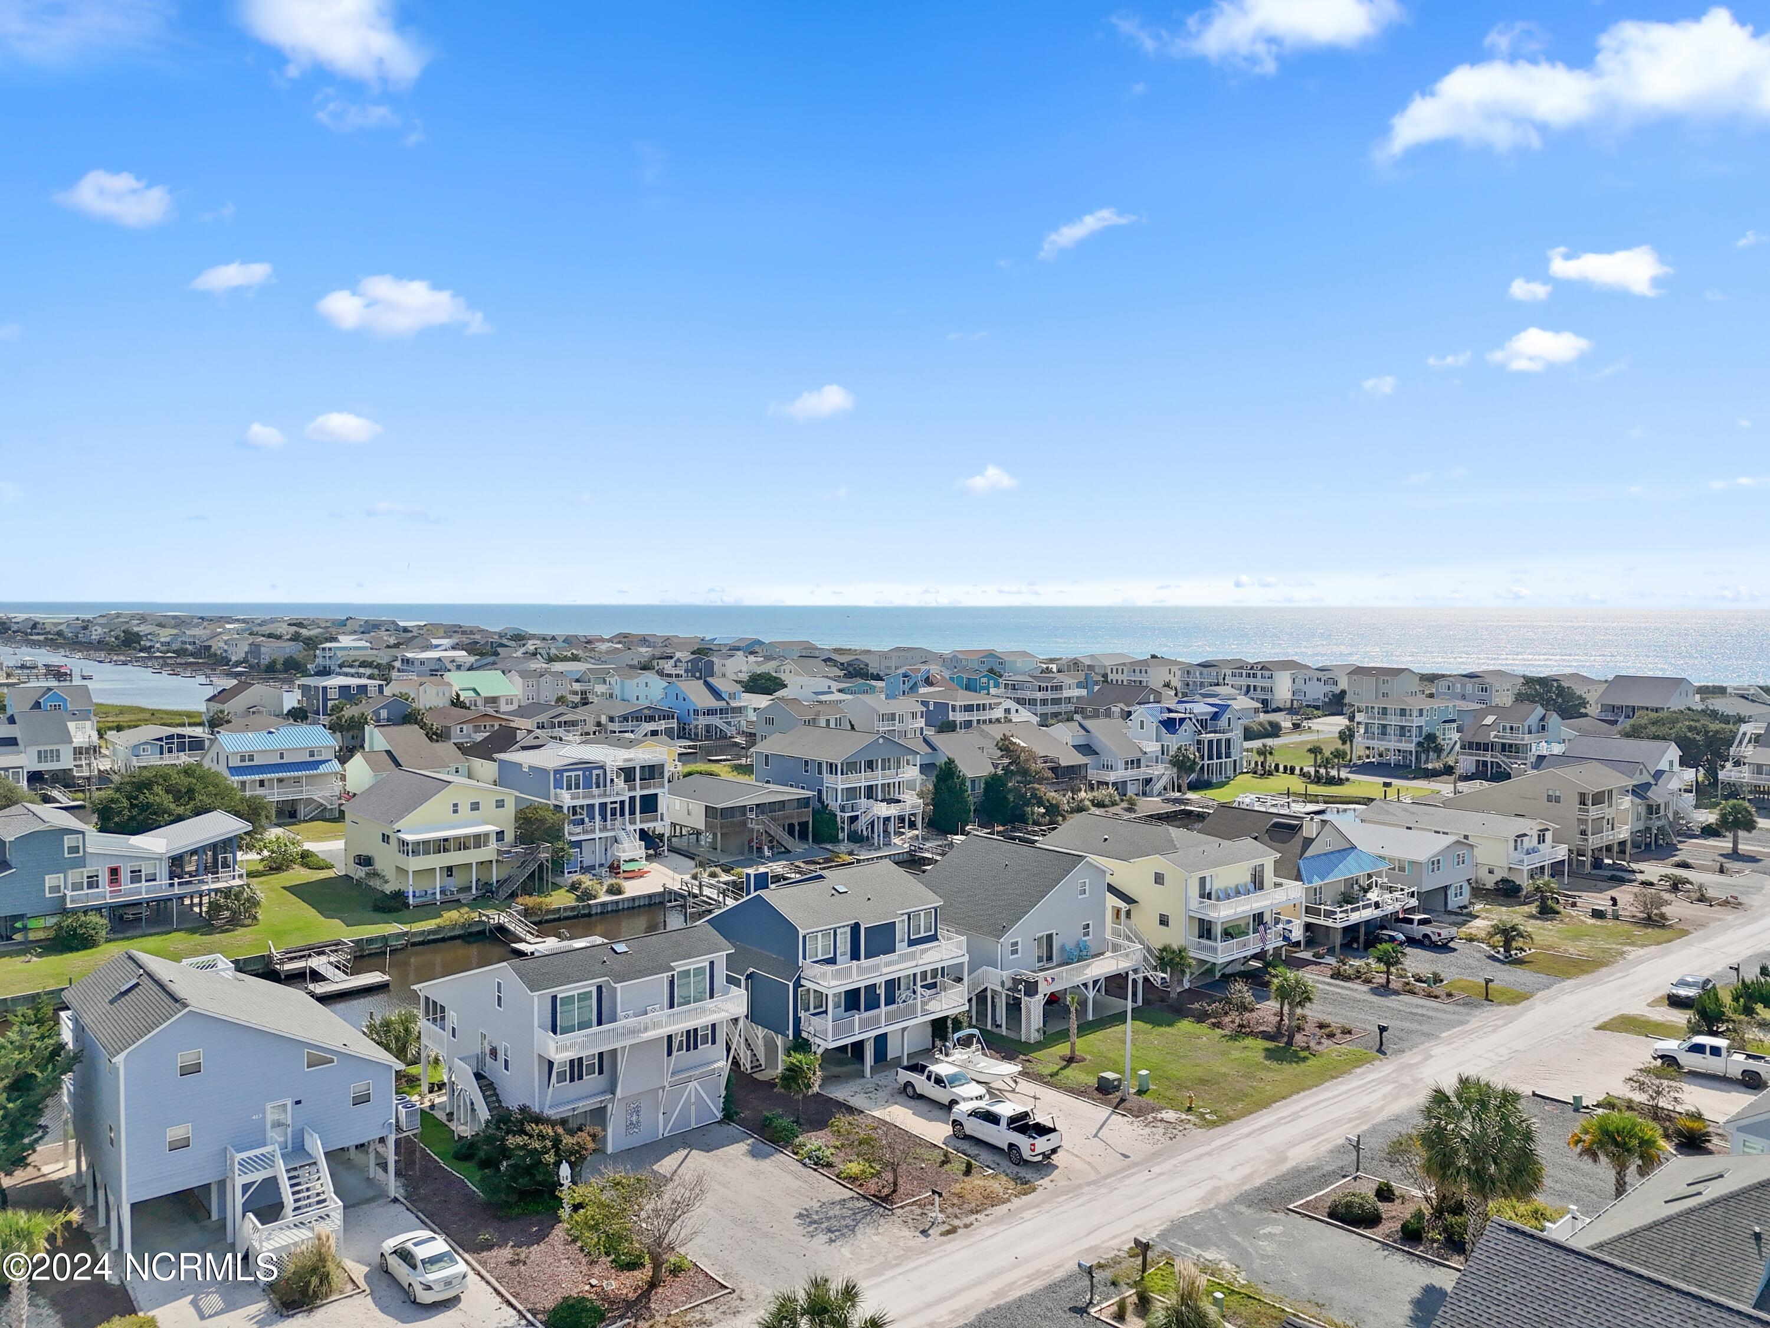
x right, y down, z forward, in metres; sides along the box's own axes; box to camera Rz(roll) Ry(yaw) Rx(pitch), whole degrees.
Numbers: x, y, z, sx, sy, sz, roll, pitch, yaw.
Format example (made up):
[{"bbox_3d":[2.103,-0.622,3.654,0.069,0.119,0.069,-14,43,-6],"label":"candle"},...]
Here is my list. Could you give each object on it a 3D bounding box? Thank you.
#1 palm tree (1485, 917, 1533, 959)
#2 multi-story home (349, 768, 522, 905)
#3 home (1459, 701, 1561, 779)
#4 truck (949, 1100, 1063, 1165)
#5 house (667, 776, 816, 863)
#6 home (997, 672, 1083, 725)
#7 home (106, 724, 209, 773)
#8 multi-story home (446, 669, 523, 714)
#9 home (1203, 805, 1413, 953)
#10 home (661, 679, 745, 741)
[{"bbox_3d":[46.397,20.302,91.328,3.500,2.650,3.500,-2,4,-40],"label":"palm tree"},{"bbox_3d":[-42.470,15.640,116.690,12.500,9.600,18.700,-2,4,-41],"label":"multi-story home"},{"bbox_3d":[97.835,11.626,190.812,14.700,11.000,10.400,-2,4,-39],"label":"home"},{"bbox_3d":[5.668,22.132,58.690,2.030,1.940,5.810,-2,4,-41],"label":"truck"},{"bbox_3d":[-16.850,16.260,133.860,12.800,6.800,14.200,-2,4,-41],"label":"house"},{"bbox_3d":[33.040,7.760,260.750,14.000,11.400,13.000,-2,4,-41],"label":"home"},{"bbox_3d":[-107.390,13.006,182.004,11.400,7.000,13.600,-2,4,-42],"label":"home"},{"bbox_3d":[-90.520,7.190,272.980,12.900,10.500,14.500,-2,4,-41],"label":"multi-story home"},{"bbox_3d":[33.690,17.020,101.130,11.100,8.900,15.800,-2,4,-37],"label":"home"},{"bbox_3d":[-35.159,8.594,236.560,12.200,10.900,12.400,-2,4,-43],"label":"home"}]

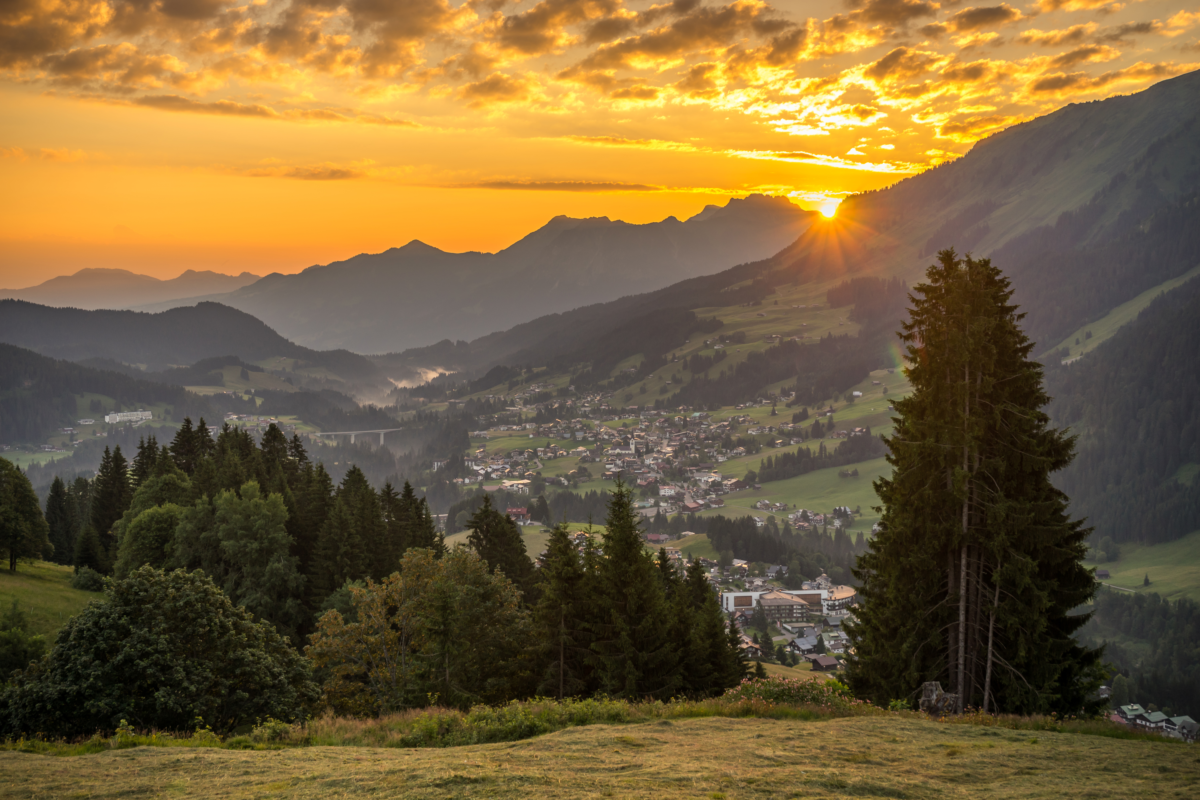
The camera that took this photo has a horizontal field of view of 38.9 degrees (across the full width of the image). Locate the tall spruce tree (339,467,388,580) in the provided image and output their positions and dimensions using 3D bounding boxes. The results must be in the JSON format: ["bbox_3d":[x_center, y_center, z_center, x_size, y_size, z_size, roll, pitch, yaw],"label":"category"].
[{"bbox_3d":[-25.762,14.392,185.000,5.410,14.290,5.410,0,4,0],"label":"tall spruce tree"}]

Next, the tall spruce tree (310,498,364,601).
[{"bbox_3d":[-25.571,15.294,165.000,5.190,11.470,5.190,0,4,0],"label":"tall spruce tree"}]

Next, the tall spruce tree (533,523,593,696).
[{"bbox_3d":[-1.809,10.225,82.000,3.080,8.600,3.080,0,4,0],"label":"tall spruce tree"}]

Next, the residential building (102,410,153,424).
[{"bbox_3d":[-857.407,30.273,3100.000,86.000,19.000,20.000,-3,4,-36],"label":"residential building"}]

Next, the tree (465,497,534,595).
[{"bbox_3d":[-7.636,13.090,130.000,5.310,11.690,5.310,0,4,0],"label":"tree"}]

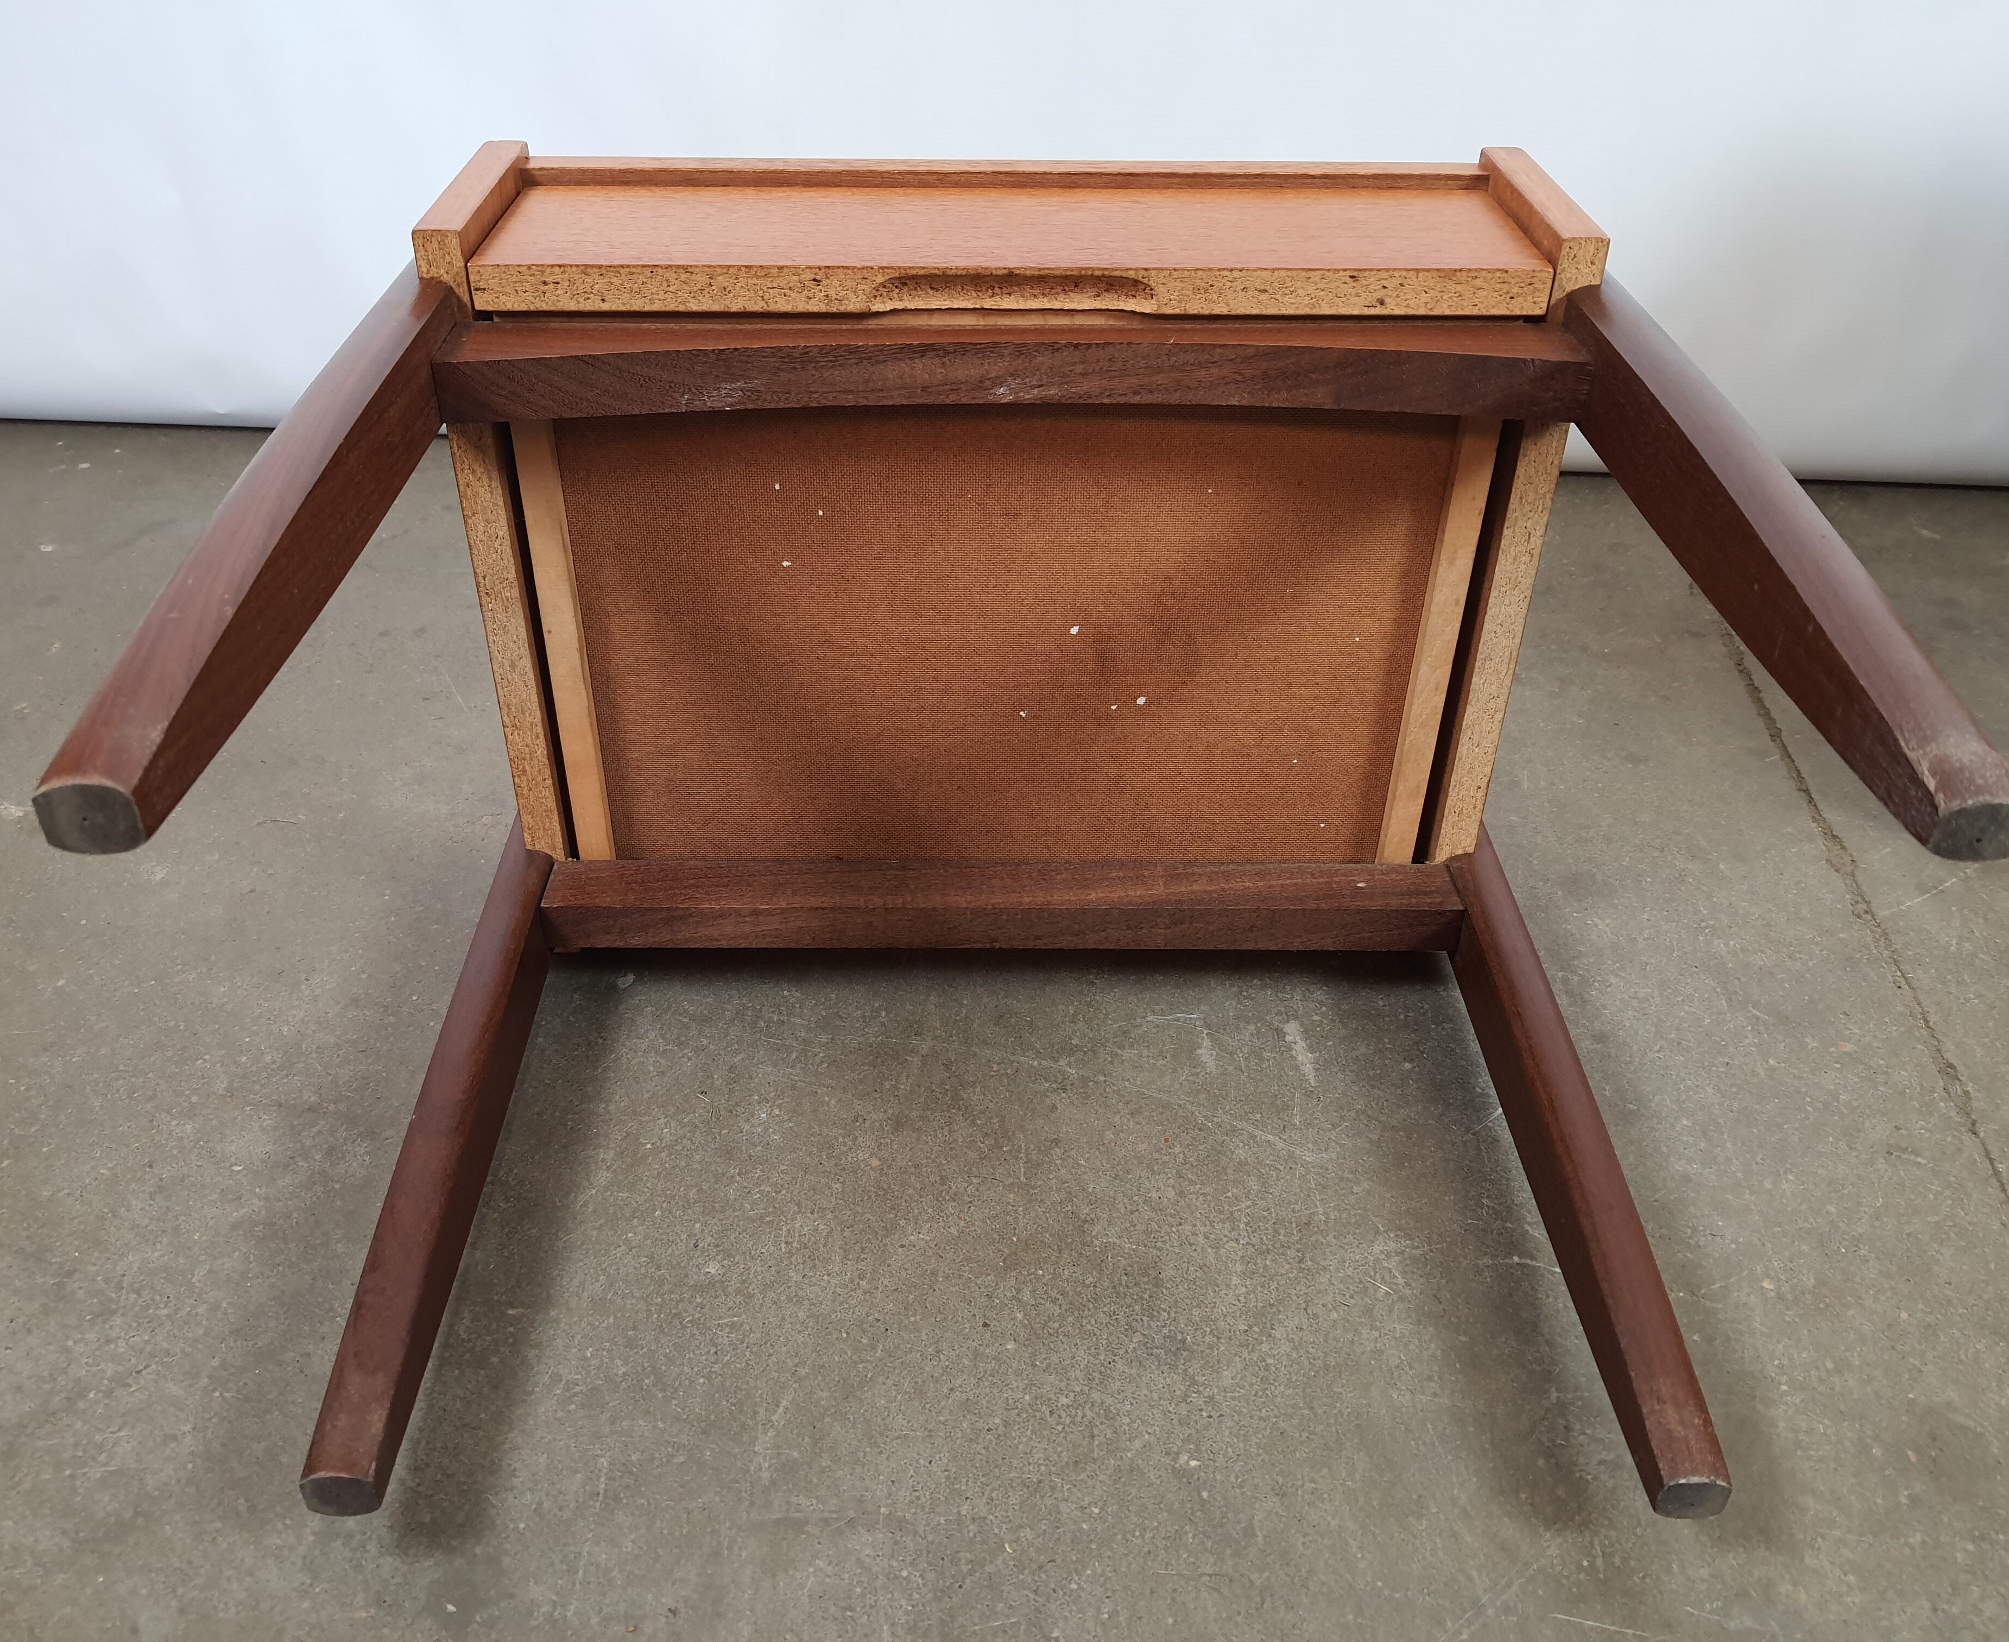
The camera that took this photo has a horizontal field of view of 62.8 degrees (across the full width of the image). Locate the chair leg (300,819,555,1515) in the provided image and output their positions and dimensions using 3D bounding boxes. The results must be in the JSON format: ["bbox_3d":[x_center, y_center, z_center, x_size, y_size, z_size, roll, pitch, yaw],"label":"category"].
[{"bbox_3d":[-0.228,0.114,0.688,0.034,0.042,0.359,0,36,-1],"label":"chair leg"}]

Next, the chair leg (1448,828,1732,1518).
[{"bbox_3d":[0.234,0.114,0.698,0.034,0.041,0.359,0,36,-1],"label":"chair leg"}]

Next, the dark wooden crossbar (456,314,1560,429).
[{"bbox_3d":[0.004,-0.172,0.633,0.432,0.025,0.041,0,36,-1],"label":"dark wooden crossbar"}]

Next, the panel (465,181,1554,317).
[{"bbox_3d":[0.003,-0.236,0.676,0.415,0.018,0.111,0,36,-1],"label":"panel"}]

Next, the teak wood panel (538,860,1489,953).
[{"bbox_3d":[0.001,0.042,0.792,0.434,0.026,0.031,0,36,-1],"label":"teak wood panel"}]

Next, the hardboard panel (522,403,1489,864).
[{"bbox_3d":[0.002,-0.084,0.728,0.402,0.289,0.011,0,36,-1],"label":"hardboard panel"}]

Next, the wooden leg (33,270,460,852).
[{"bbox_3d":[-0.227,-0.107,0.528,0.036,0.044,0.359,0,36,-1],"label":"wooden leg"}]

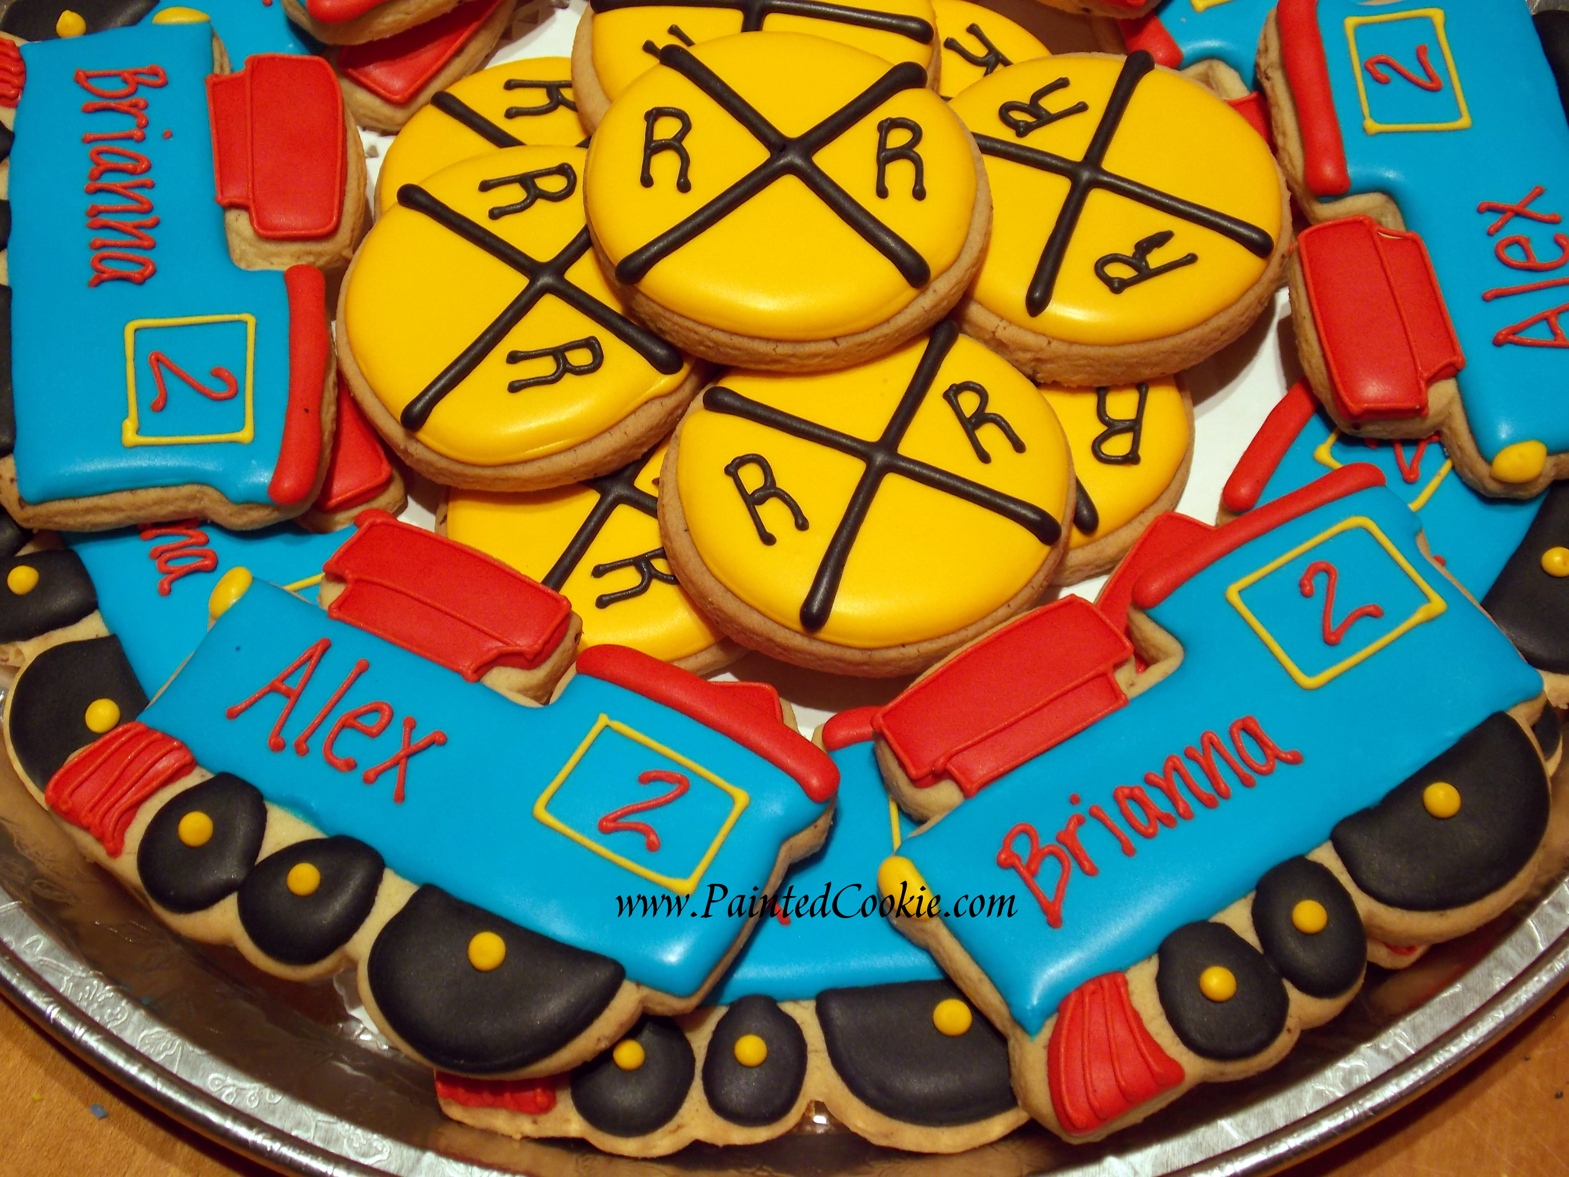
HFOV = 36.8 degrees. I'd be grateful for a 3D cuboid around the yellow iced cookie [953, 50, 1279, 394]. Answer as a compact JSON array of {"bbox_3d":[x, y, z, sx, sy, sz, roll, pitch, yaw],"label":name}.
[{"bbox_3d":[0.062,-0.077,0.473,0.077,0.011,0.077,0,59,0],"label":"yellow iced cookie"}]

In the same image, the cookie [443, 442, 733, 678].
[{"bbox_3d":[-0.028,-0.015,0.451,0.076,0.010,0.076,-2,60,3],"label":"cookie"}]

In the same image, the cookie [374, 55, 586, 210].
[{"bbox_3d":[-0.046,-0.079,0.486,0.077,0.010,0.077,0,60,0],"label":"cookie"}]

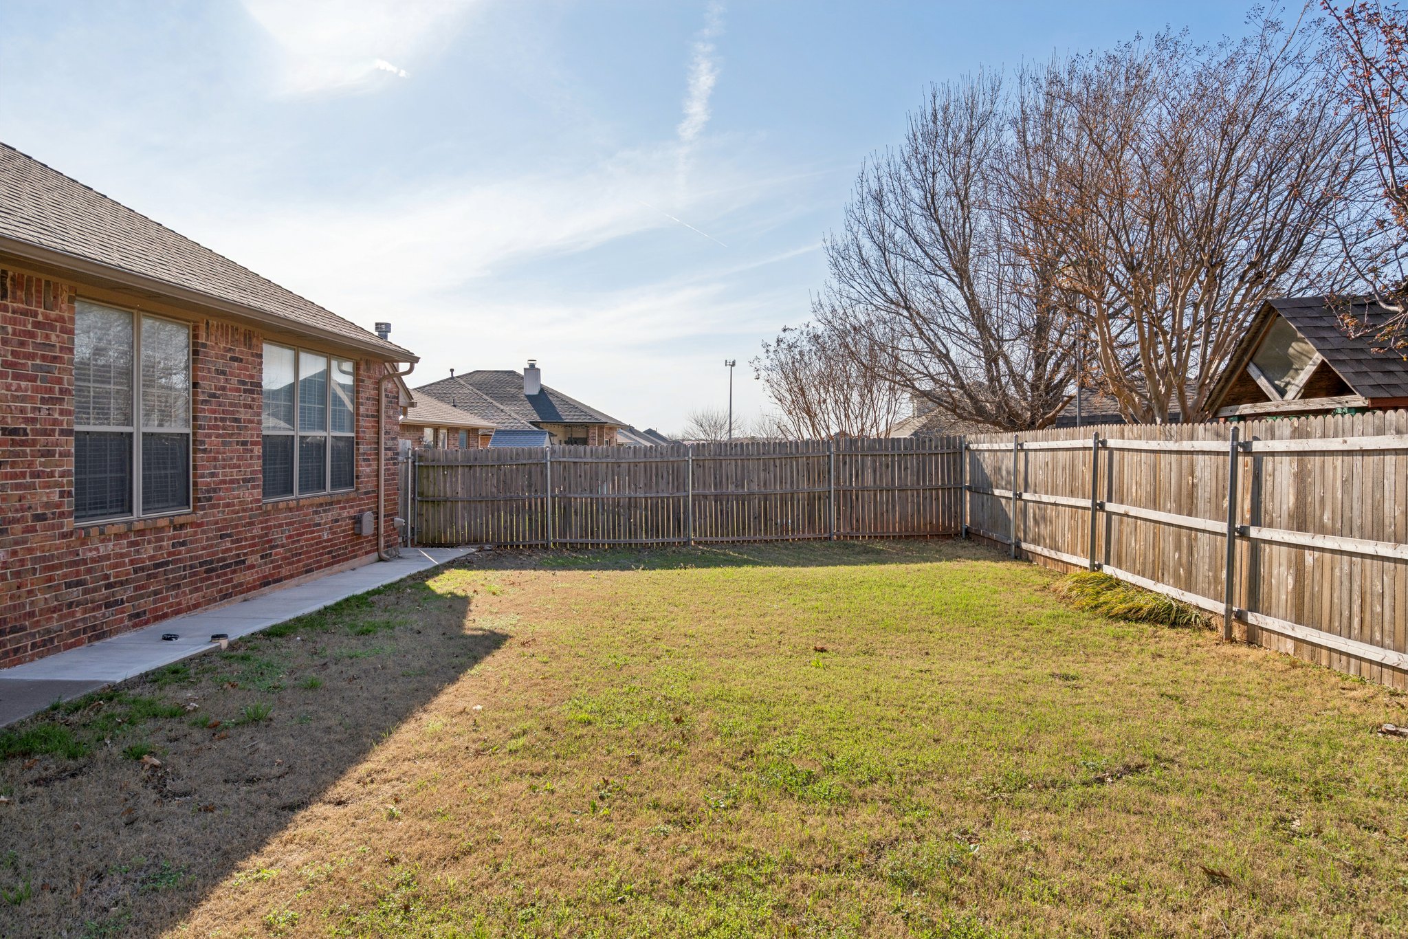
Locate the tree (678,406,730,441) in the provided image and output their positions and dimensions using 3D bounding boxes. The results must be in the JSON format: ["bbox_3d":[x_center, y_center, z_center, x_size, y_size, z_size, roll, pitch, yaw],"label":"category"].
[{"bbox_3d":[0.100,-2.000,55.000,3.600,4.500,3.500,0,2,0],"label":"tree"}]

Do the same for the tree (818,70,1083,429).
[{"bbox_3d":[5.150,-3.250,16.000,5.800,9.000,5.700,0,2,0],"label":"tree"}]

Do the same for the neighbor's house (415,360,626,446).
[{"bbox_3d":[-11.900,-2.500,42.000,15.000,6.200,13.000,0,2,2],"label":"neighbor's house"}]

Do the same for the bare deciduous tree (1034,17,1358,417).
[{"bbox_3d":[6.550,-2.360,11.000,4.400,7.400,4.300,0,2,0],"label":"bare deciduous tree"}]

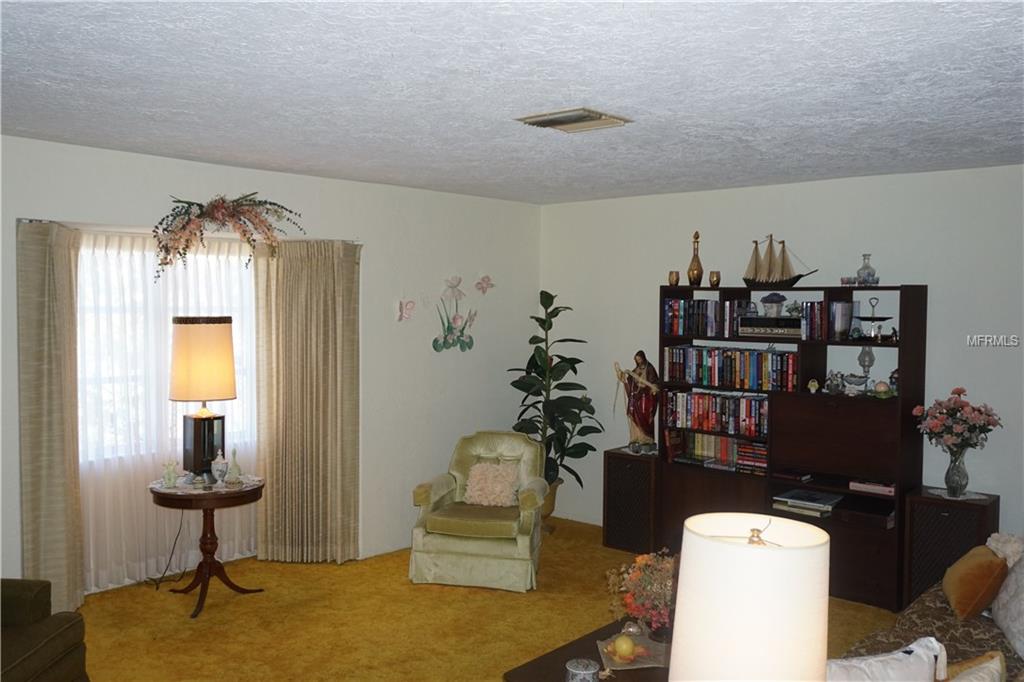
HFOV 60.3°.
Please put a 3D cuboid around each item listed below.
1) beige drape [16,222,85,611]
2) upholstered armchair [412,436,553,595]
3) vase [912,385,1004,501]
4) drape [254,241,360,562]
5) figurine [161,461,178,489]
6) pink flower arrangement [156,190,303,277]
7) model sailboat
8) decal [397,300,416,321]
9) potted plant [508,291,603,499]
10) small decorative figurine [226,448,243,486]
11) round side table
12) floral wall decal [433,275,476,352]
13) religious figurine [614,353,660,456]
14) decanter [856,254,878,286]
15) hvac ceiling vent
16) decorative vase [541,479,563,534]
[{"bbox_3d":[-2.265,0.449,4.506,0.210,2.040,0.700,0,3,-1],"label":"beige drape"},{"bbox_3d":[-0.158,1.025,5.550,0.770,0.826,0.780,1,3,13],"label":"upholstered armchair"},{"bbox_3d":[2.400,0.548,4.733,0.440,0.585,0.420,3,4,43],"label":"vase"},{"bbox_3d":[-1.307,0.400,5.652,0.650,2.030,0.140,1,3,2],"label":"drape"},{"bbox_3d":[-1.888,0.733,4.856,0.100,0.133,0.100,3,4,42],"label":"figurine"},{"bbox_3d":[-1.526,-0.573,4.843,0.180,0.430,0.900,3,4,43],"label":"pink flower arrangement"},{"bbox_3d":[1.650,-0.497,5.430,0.490,0.322,0.090,3,4,42],"label":"model sailboat"},{"bbox_3d":[-0.695,-0.203,5.853,0.050,0.135,0.135,3,4,43],"label":"decal"},{"bbox_3d":[0.322,0.426,6.444,0.660,1.587,0.680,0,3,0],"label":"potted plant"},{"bbox_3d":[-1.542,0.699,4.905,0.090,0.202,0.090,0,3,-17],"label":"small decorative figurine"},{"bbox_3d":[-1.703,1.126,4.961,0.610,0.670,0.610,0,3,0],"label":"round side table"},{"bbox_3d":[-0.405,-0.194,6.202,0.030,0.550,0.420,3,4,42],"label":"floral wall decal"},{"bbox_3d":[0.874,0.407,6.133,0.300,0.710,0.250,2,3,30],"label":"religious figurine"},{"bbox_3d":[2.037,-0.407,5.057,0.108,0.190,0.108,3,4,43],"label":"decanter"},{"bbox_3d":[0.255,-0.900,3.630,0.360,0.030,0.360,3,4,43],"label":"hvac ceiling vent"},{"bbox_3d":[0.249,1.189,6.514,0.270,0.420,0.270,0,3,0],"label":"decorative vase"}]

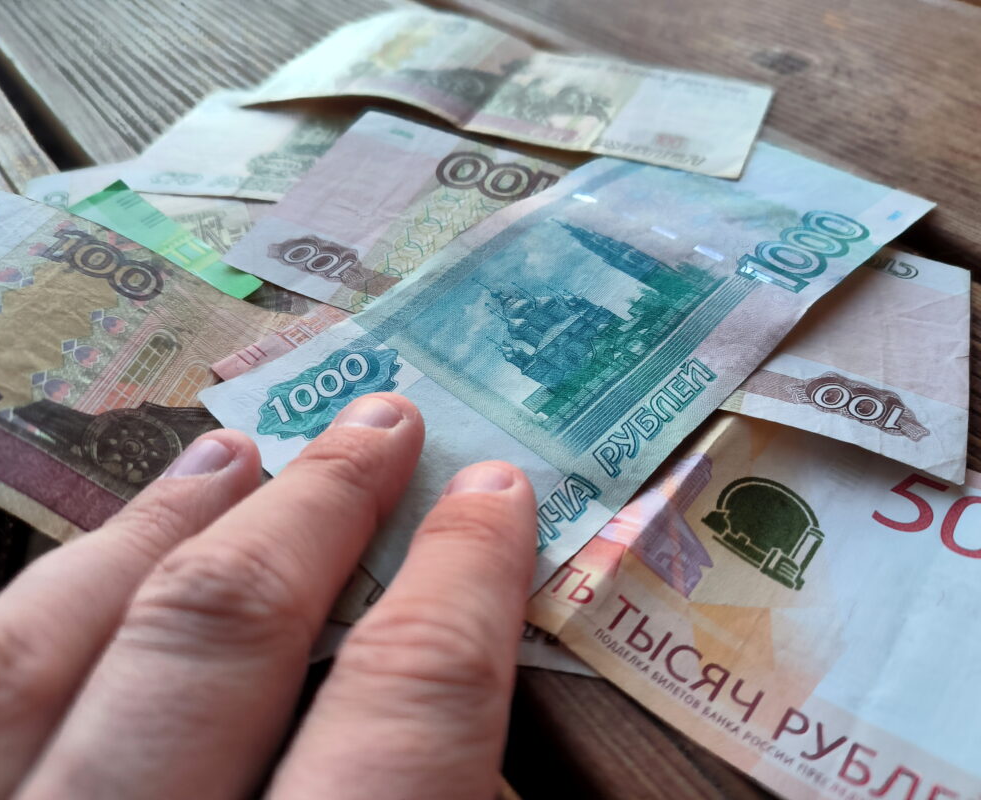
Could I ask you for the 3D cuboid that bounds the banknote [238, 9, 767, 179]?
[{"bbox_3d":[0.005,-0.096,0.223,0.148,0.011,0.065,15,48,15],"label":"banknote"}]

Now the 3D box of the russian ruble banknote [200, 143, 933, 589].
[{"bbox_3d":[0.026,-0.023,0.156,0.156,0.009,0.069,-36,55,-29],"label":"russian ruble banknote"}]

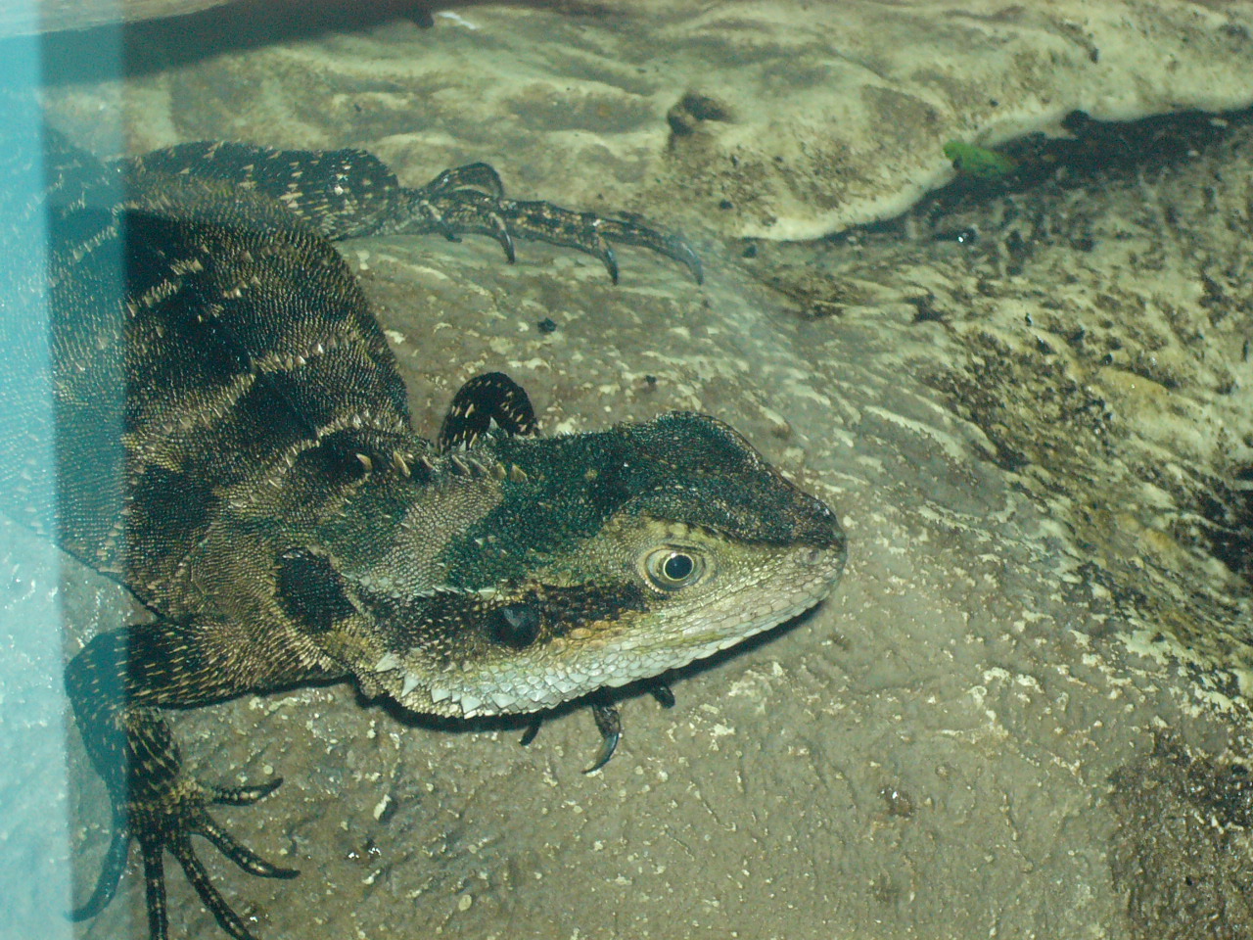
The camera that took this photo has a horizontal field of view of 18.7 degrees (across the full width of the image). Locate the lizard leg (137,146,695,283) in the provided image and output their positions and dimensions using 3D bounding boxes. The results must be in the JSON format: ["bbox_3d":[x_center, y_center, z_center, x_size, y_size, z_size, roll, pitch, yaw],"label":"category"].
[{"bbox_3d":[-0.044,-0.053,0.775,0.117,0.022,0.026,4,44,4],"label":"lizard leg"}]

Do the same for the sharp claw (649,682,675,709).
[{"bbox_3d":[0.007,0.041,0.695,0.004,0.004,0.006,-18,47,-18],"label":"sharp claw"}]

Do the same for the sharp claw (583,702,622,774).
[{"bbox_3d":[-0.004,0.048,0.688,0.005,0.006,0.013,6,44,6],"label":"sharp claw"}]

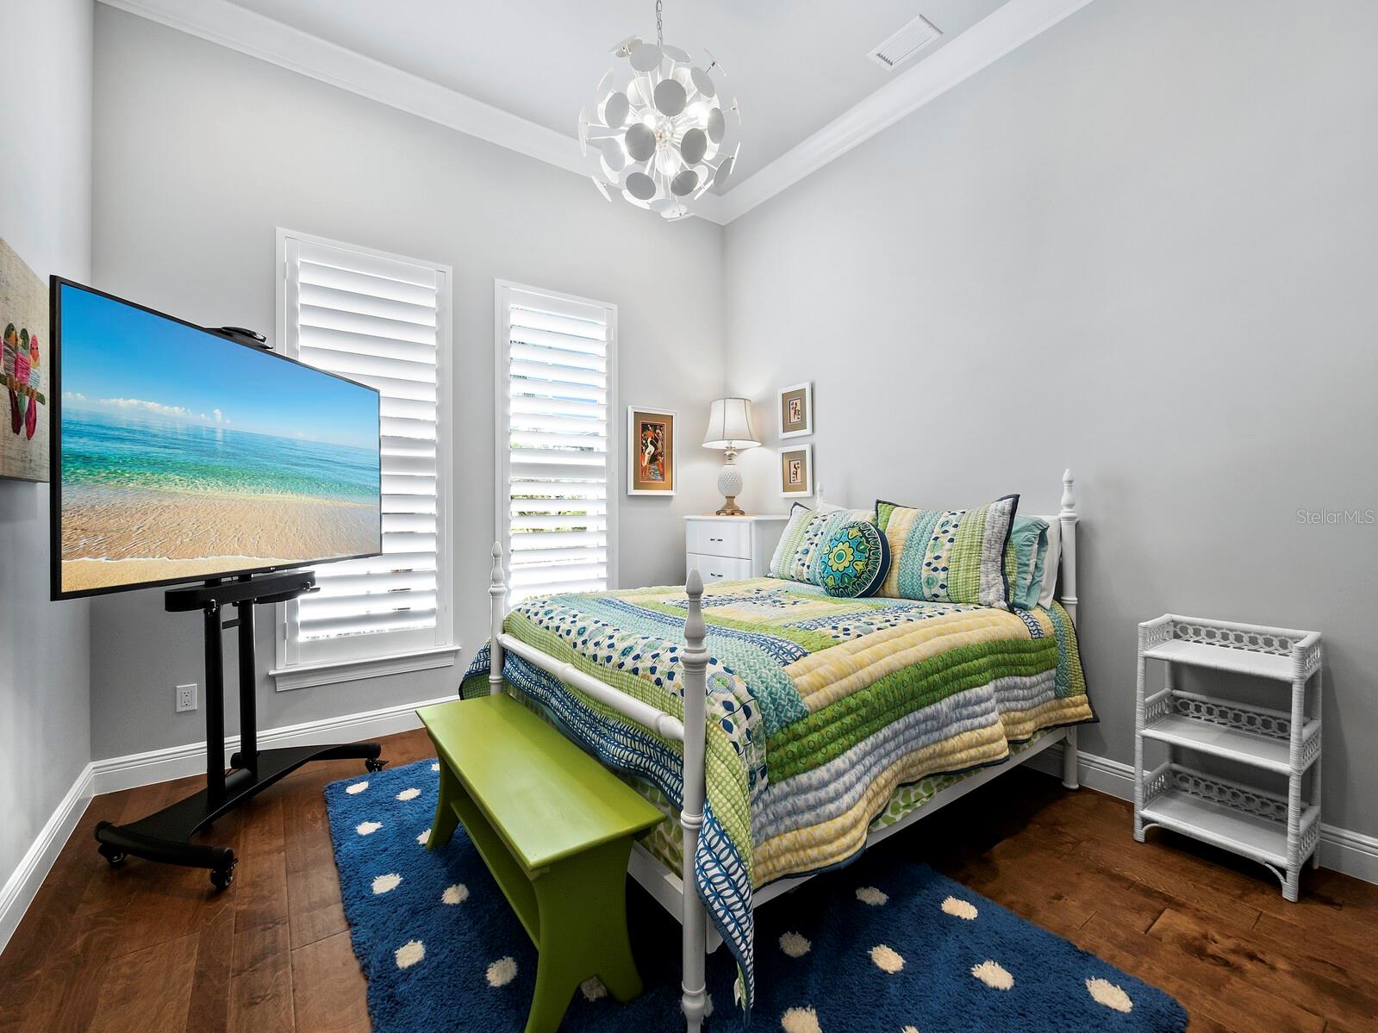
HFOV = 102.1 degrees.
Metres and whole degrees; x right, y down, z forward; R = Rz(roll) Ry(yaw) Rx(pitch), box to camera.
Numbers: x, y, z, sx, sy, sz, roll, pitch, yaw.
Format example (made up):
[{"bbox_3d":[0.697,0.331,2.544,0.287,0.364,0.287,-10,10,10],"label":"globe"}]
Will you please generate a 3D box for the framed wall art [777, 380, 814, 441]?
[{"bbox_3d":[0.683,-0.683,3.626,0.025,0.336,0.269,0,1,-38],"label":"framed wall art"}]

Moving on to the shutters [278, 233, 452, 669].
[{"bbox_3d":[-1.641,-0.312,2.881,0.780,2.110,0.060,-1,1,-34],"label":"shutters"}]

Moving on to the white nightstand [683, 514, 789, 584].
[{"bbox_3d":[0.348,0.566,3.748,0.440,1.146,0.680,-1,1,-36],"label":"white nightstand"}]

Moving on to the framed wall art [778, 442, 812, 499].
[{"bbox_3d":[0.704,-0.294,3.647,0.025,0.335,0.270,-1,1,-37],"label":"framed wall art"}]

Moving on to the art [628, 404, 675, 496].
[{"bbox_3d":[-0.251,-0.439,3.832,0.386,0.597,0.025,-1,1,-34],"label":"art"}]

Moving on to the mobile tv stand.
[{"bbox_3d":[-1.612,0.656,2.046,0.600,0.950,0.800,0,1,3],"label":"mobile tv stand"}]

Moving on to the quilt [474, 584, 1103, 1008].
[{"bbox_3d":[0.350,0.720,2.356,2.010,0.695,1.612,-1,1,-36],"label":"quilt"}]

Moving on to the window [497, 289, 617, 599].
[{"bbox_3d":[-0.765,-0.322,3.352,0.774,2.044,0.070,0,1,-35],"label":"window"}]

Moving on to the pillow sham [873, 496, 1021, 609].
[{"bbox_3d":[1.105,0.134,2.359,0.180,0.440,0.570,15,-8,-37],"label":"pillow sham"}]

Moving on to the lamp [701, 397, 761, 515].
[{"bbox_3d":[0.284,-0.401,3.740,0.400,0.790,0.400,0,1,0],"label":"lamp"}]

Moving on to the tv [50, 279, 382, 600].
[{"bbox_3d":[-1.617,-0.209,2.113,0.060,0.828,1.385,0,1,3],"label":"tv"}]

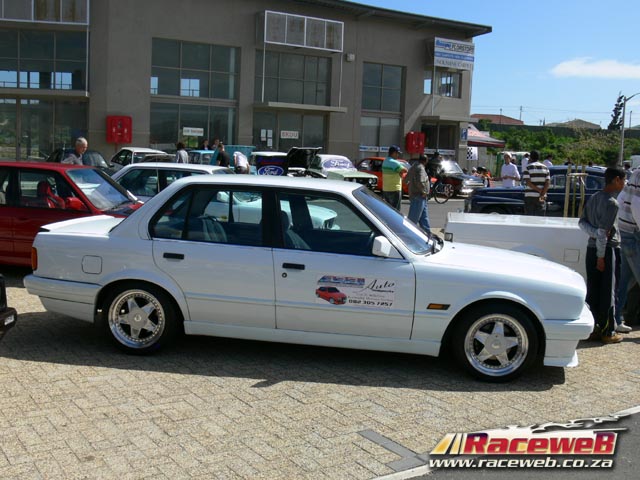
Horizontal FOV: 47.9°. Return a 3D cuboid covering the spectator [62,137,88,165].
[{"bbox_3d":[-3.815,-0.804,11.207,0.450,1.600,0.500,4,7,12],"label":"spectator"}]

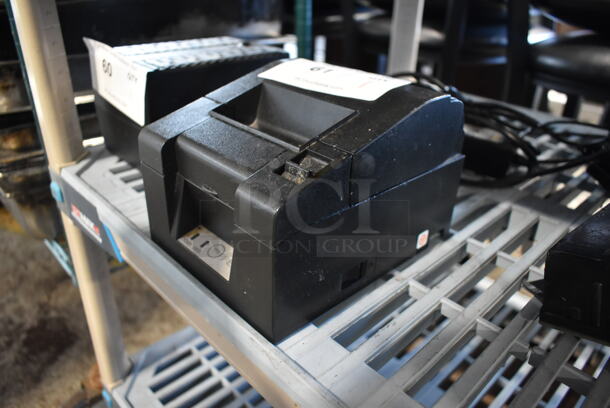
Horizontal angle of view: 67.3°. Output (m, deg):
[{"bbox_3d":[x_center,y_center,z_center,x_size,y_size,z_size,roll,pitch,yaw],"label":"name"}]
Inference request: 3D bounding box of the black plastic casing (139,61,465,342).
[{"bbox_3d":[0.005,-0.031,0.342,0.198,0.125,0.146,-22,36,-39],"label":"black plastic casing"}]

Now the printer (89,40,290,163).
[{"bbox_3d":[-0.119,-0.110,0.497,0.167,0.108,0.121,-23,38,-40],"label":"printer"}]

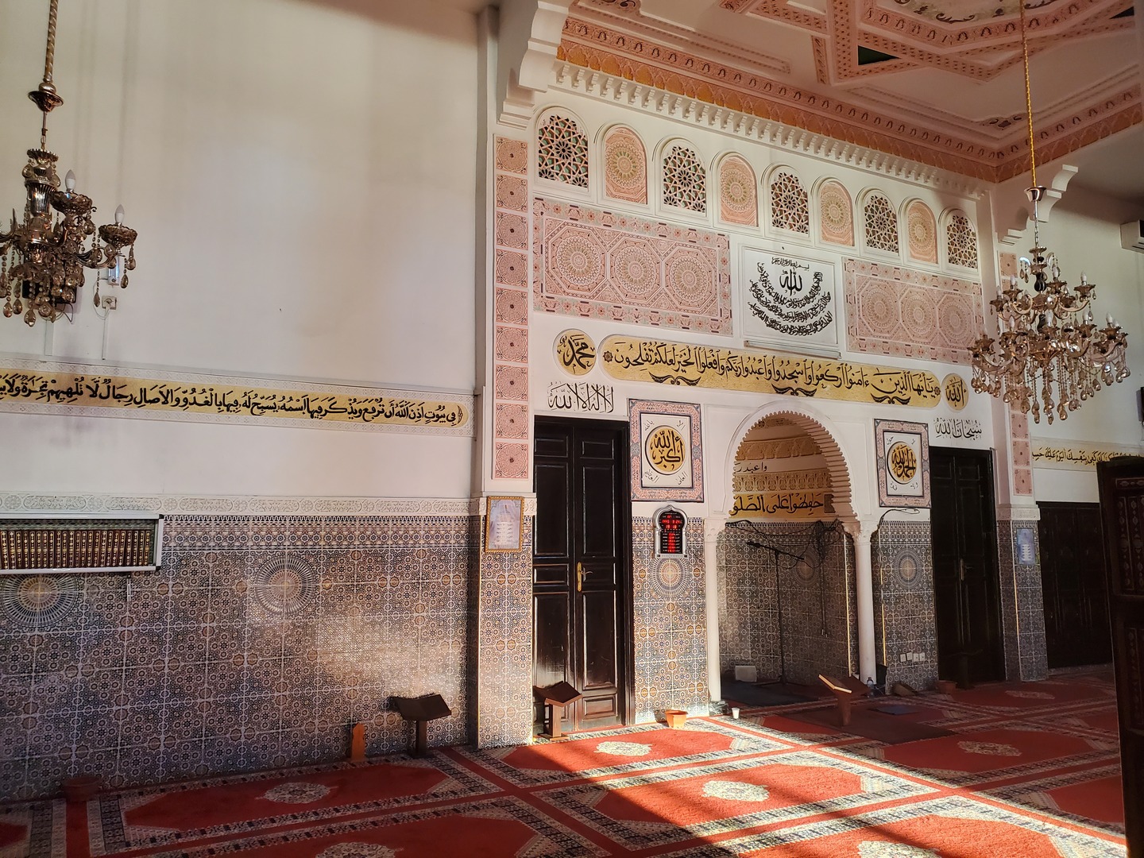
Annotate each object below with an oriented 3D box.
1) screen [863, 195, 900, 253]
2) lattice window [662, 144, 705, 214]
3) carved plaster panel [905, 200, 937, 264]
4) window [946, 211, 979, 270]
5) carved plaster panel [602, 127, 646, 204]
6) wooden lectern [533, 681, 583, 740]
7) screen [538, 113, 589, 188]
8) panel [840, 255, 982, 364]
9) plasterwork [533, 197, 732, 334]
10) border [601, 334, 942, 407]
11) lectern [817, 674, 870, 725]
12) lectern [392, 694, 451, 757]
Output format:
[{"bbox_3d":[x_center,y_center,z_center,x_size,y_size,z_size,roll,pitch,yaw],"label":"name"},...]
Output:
[{"bbox_3d":[3.159,-2.132,8.861,0.482,0.607,0.060,3,-7,-27],"label":"screen"},{"bbox_3d":[0.992,-2.261,7.743,0.467,0.619,0.060,3,-7,-27],"label":"lattice window"},{"bbox_3d":[3.692,-2.097,9.136,0.451,0.659,0.060,3,-7,-27],"label":"carved plaster panel"},{"bbox_3d":[4.426,-2.138,9.768,0.460,0.630,0.060,4,-8,-26],"label":"window"},{"bbox_3d":[0.449,-2.295,7.464,0.427,0.668,0.060,3,-7,-27],"label":"carved plaster panel"},{"bbox_3d":[-0.122,2.207,6.720,0.330,0.380,0.280,4,-9,-31],"label":"wooden lectern"},{"bbox_3d":[-0.073,-2.437,7.573,0.480,0.640,0.060,4,-8,-26],"label":"screen"},{"bbox_3d":[3.586,-1.179,8.958,2.016,0.950,0.050,3,-7,-27],"label":"panel"},{"bbox_3d":[0.553,-1.349,7.392,2.007,0.947,0.050,3,-7,-27],"label":"plasterwork"},{"bbox_3d":[2.131,-0.524,8.370,4.190,0.400,0.040,4,-8,-26],"label":"border"},{"bbox_3d":[2.255,2.256,7.118,0.320,0.380,0.270,1,-8,-11],"label":"lectern"},{"bbox_3d":[-1.034,2.076,5.976,0.336,0.375,0.280,3,-7,-27],"label":"lectern"}]

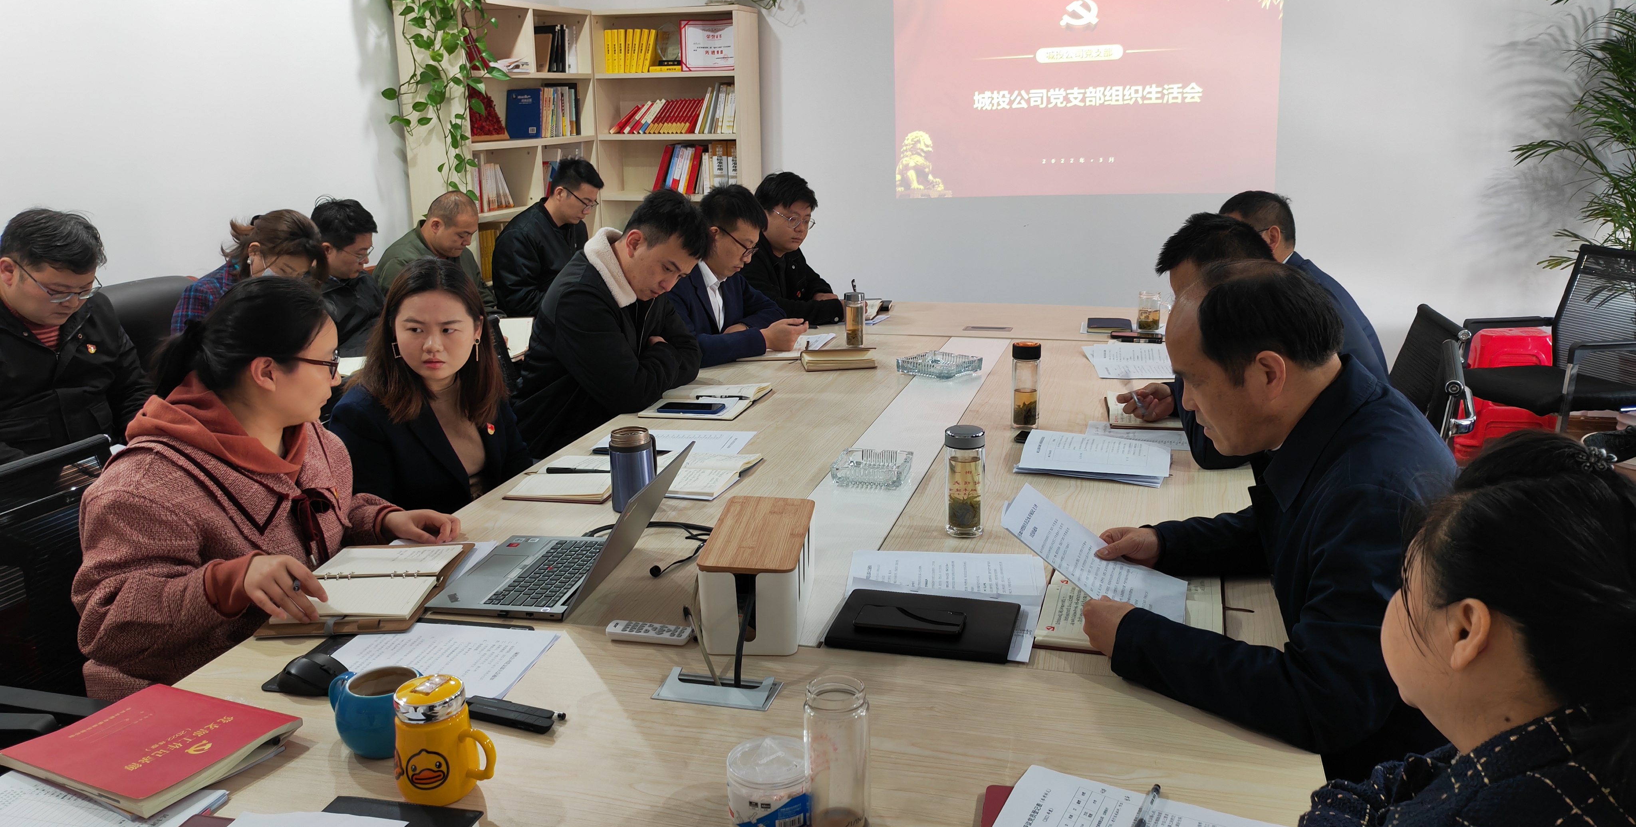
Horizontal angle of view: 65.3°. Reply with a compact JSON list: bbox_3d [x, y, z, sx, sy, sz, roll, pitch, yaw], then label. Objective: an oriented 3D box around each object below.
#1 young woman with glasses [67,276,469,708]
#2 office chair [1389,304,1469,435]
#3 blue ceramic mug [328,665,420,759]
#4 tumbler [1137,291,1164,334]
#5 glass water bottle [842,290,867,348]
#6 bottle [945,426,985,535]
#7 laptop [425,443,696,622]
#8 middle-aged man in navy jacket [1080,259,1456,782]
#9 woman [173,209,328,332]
[{"bbox_3d":[-0.951,0.376,2.290,0.720,1.245,0.570,6,16,28],"label":"young woman with glasses"},{"bbox_3d":[1.318,0.217,3.377,0.610,0.940,0.570,2,14,14],"label":"office chair"},{"bbox_3d":[-0.541,0.367,1.570,0.137,0.087,0.108,2,14,15],"label":"blue ceramic mug"},{"bbox_3d":[1.084,-0.329,4.165,0.074,0.126,0.074,-1,14,0],"label":"tumbler"},{"bbox_3d":[0.118,-0.301,4.082,0.067,0.165,0.067,2,14,14],"label":"glass water bottle"},{"bbox_3d":[0.259,0.119,2.246,0.066,0.186,0.066,2,14,14],"label":"bottle"},{"bbox_3d":[-0.396,0.178,2.023,0.338,0.194,0.325,2,13,11],"label":"laptop"},{"bbox_3d":[0.647,0.435,1.760,0.620,1.280,0.570,2,14,14],"label":"middle-aged man in navy jacket"},{"bbox_3d":[-1.649,-0.032,4.081,0.780,1.220,0.520,4,15,22],"label":"woman"}]

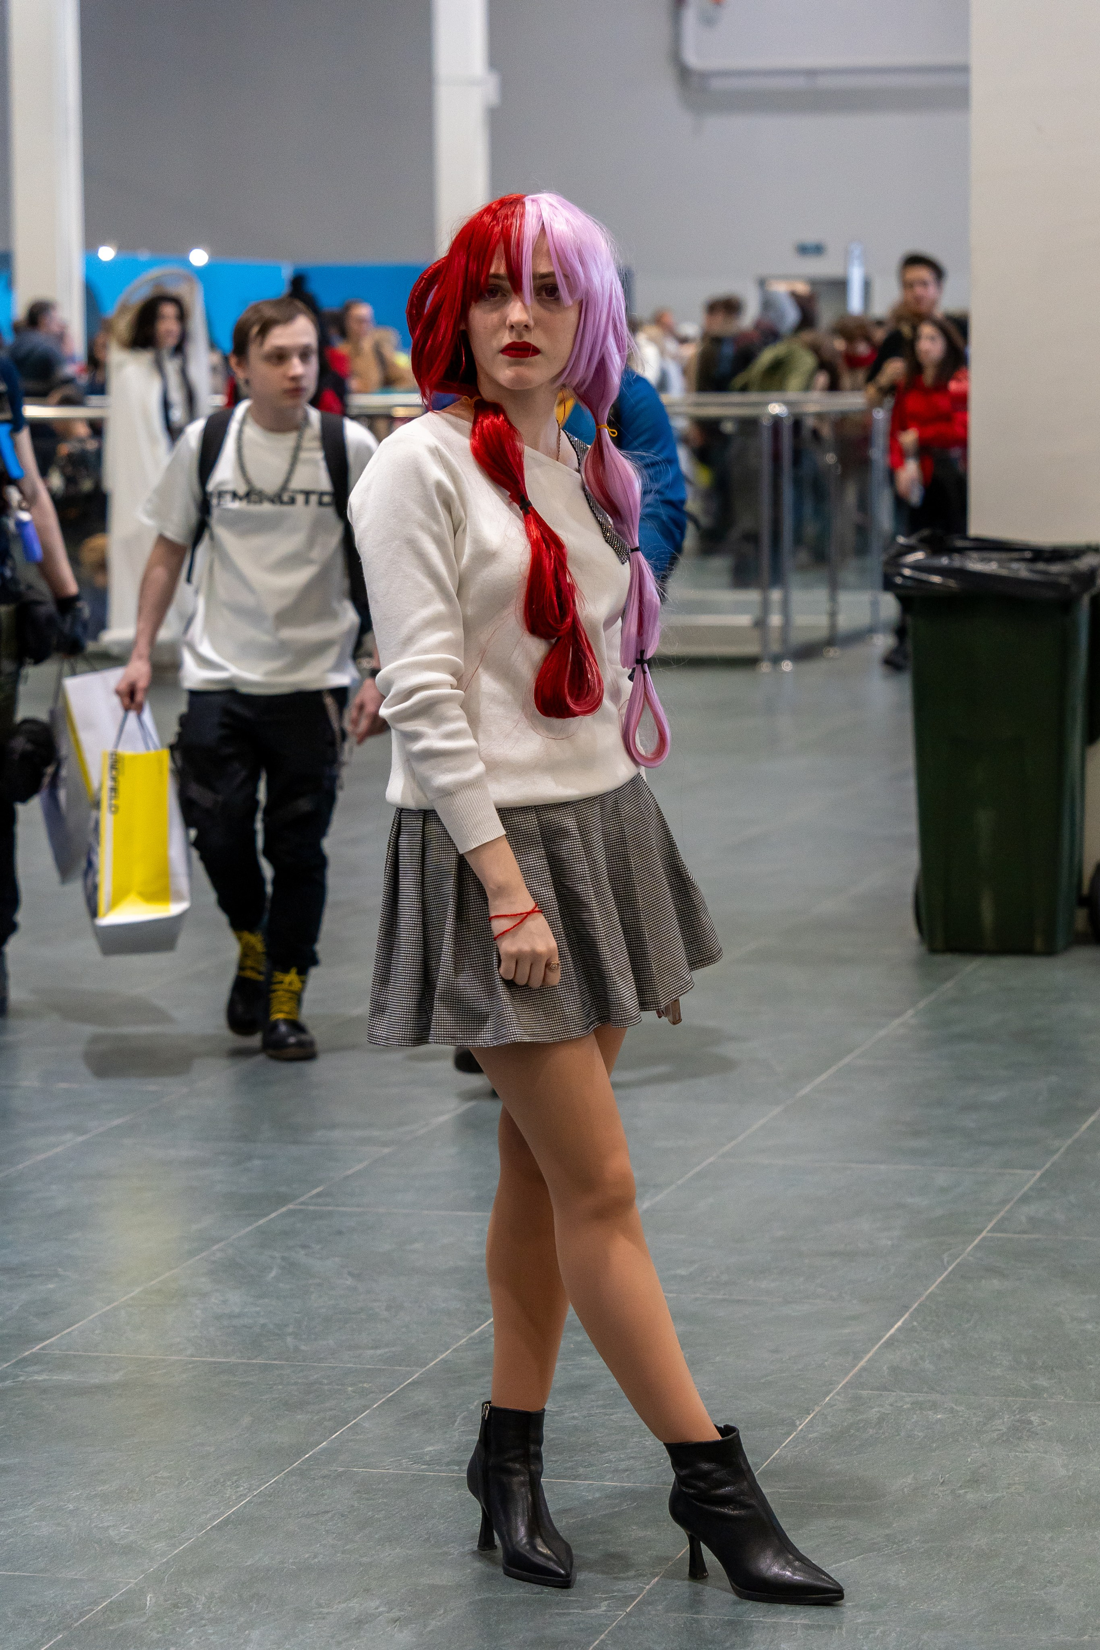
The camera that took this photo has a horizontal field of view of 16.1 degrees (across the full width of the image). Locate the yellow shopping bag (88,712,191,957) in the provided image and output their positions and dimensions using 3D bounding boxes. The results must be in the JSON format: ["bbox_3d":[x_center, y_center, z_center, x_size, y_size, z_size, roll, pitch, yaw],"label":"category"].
[{"bbox_3d":[-0.891,0.025,8.420,0.200,0.470,0.280,-2,-13,-12],"label":"yellow shopping bag"}]

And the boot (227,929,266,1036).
[{"bbox_3d":[-0.654,0.317,8.701,0.110,0.210,0.290,0,27,6],"label":"boot"}]

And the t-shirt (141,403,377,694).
[{"bbox_3d":[-0.618,-0.608,8.520,0.560,0.620,0.310,-1,7,-8],"label":"t-shirt"}]

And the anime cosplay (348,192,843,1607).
[{"bbox_3d":[0.047,0.100,4.771,0.520,1.700,0.480,-6,9,-38],"label":"anime cosplay"}]

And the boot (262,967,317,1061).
[{"bbox_3d":[-0.578,0.391,8.620,0.110,0.210,0.290,-1,7,-6],"label":"boot"}]

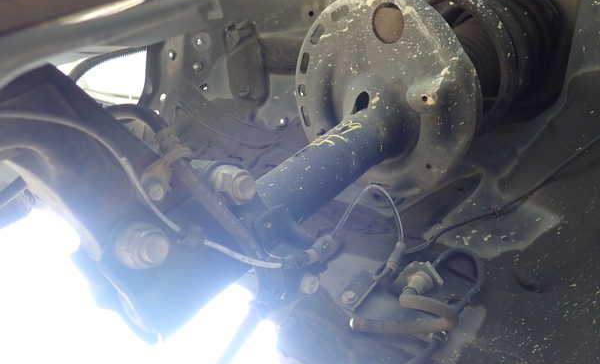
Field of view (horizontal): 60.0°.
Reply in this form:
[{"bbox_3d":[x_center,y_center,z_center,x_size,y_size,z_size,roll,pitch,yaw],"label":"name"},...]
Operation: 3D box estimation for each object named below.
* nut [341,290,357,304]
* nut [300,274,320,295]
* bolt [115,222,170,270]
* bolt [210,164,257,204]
[{"bbox_3d":[0.044,0.104,0.471,0.013,0.013,0.008,10,-4,12],"label":"nut"},{"bbox_3d":[0.008,0.086,0.430,0.017,0.017,0.010,9,2,14],"label":"nut"},{"bbox_3d":[-0.093,0.041,0.317,0.024,0.030,0.030,14,-31,41],"label":"bolt"},{"bbox_3d":[-0.045,0.003,0.367,0.023,0.029,0.029,14,-31,41],"label":"bolt"}]

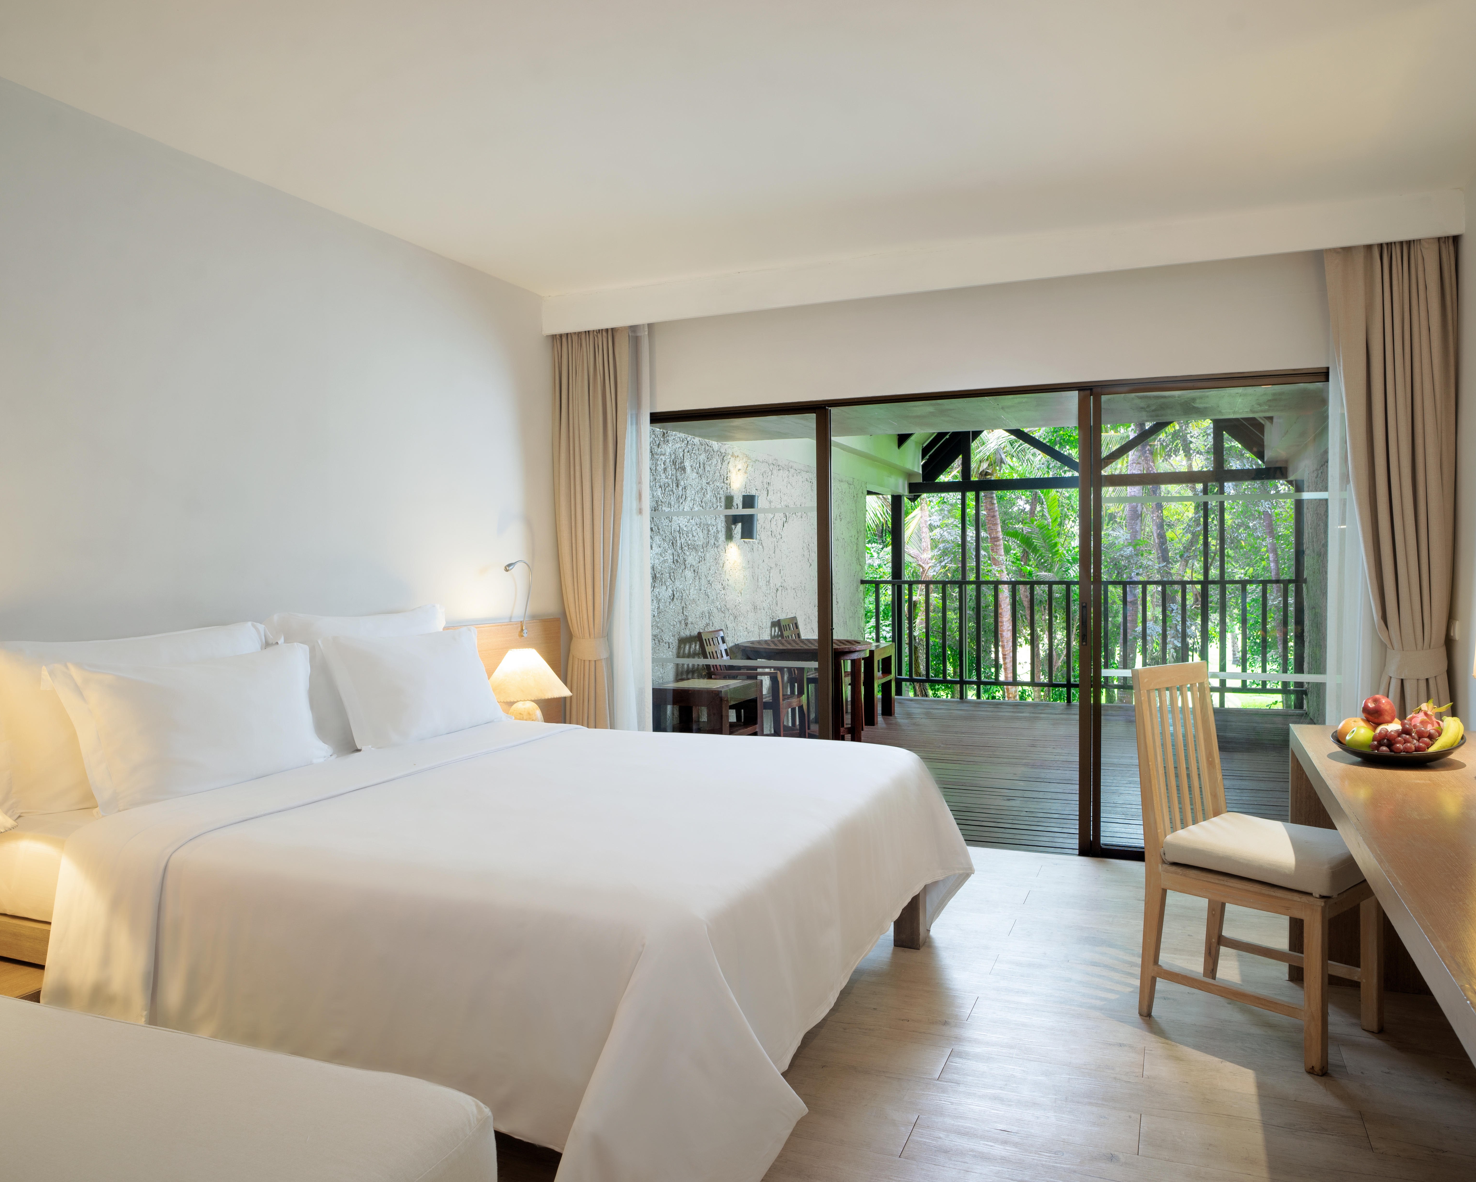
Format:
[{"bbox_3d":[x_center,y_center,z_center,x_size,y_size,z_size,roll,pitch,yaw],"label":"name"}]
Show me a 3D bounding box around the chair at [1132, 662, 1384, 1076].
[{"bbox_3d":[1.434,0.710,2.850,0.420,0.975,0.507,-2,2,-40],"label":"chair"}]

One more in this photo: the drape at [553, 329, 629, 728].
[{"bbox_3d":[-0.701,-0.072,5.088,0.430,2.430,0.140,0,2,23],"label":"drape"}]

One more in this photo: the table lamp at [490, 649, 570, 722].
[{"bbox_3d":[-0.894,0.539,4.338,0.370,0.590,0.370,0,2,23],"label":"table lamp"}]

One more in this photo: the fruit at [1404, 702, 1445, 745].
[{"bbox_3d":[1.755,0.337,2.635,0.085,0.112,0.085,1,2,34],"label":"fruit"}]

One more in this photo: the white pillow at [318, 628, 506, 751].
[{"bbox_3d":[-1.163,0.337,3.785,0.170,0.420,0.770,-24,-7,22],"label":"white pillow"}]

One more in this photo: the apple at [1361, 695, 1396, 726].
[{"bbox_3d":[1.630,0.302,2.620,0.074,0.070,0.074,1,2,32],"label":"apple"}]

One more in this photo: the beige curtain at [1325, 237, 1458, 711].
[{"bbox_3d":[2.411,-0.077,3.839,0.420,2.428,0.180,0,2,23],"label":"beige curtain"}]

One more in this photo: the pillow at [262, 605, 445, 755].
[{"bbox_3d":[-1.328,0.301,3.737,0.190,0.470,0.860,-11,-2,23],"label":"pillow"}]

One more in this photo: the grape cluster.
[{"bbox_3d":[1.638,0.353,2.536,0.135,0.085,0.105,1,2,33],"label":"grape cluster"}]

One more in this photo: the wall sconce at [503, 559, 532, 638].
[{"bbox_3d":[-0.997,0.034,4.720,0.110,0.365,0.220,0,2,23],"label":"wall sconce"}]

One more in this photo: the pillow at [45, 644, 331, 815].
[{"bbox_3d":[-1.520,0.366,2.966,0.170,0.420,0.780,-24,-7,22],"label":"pillow"}]

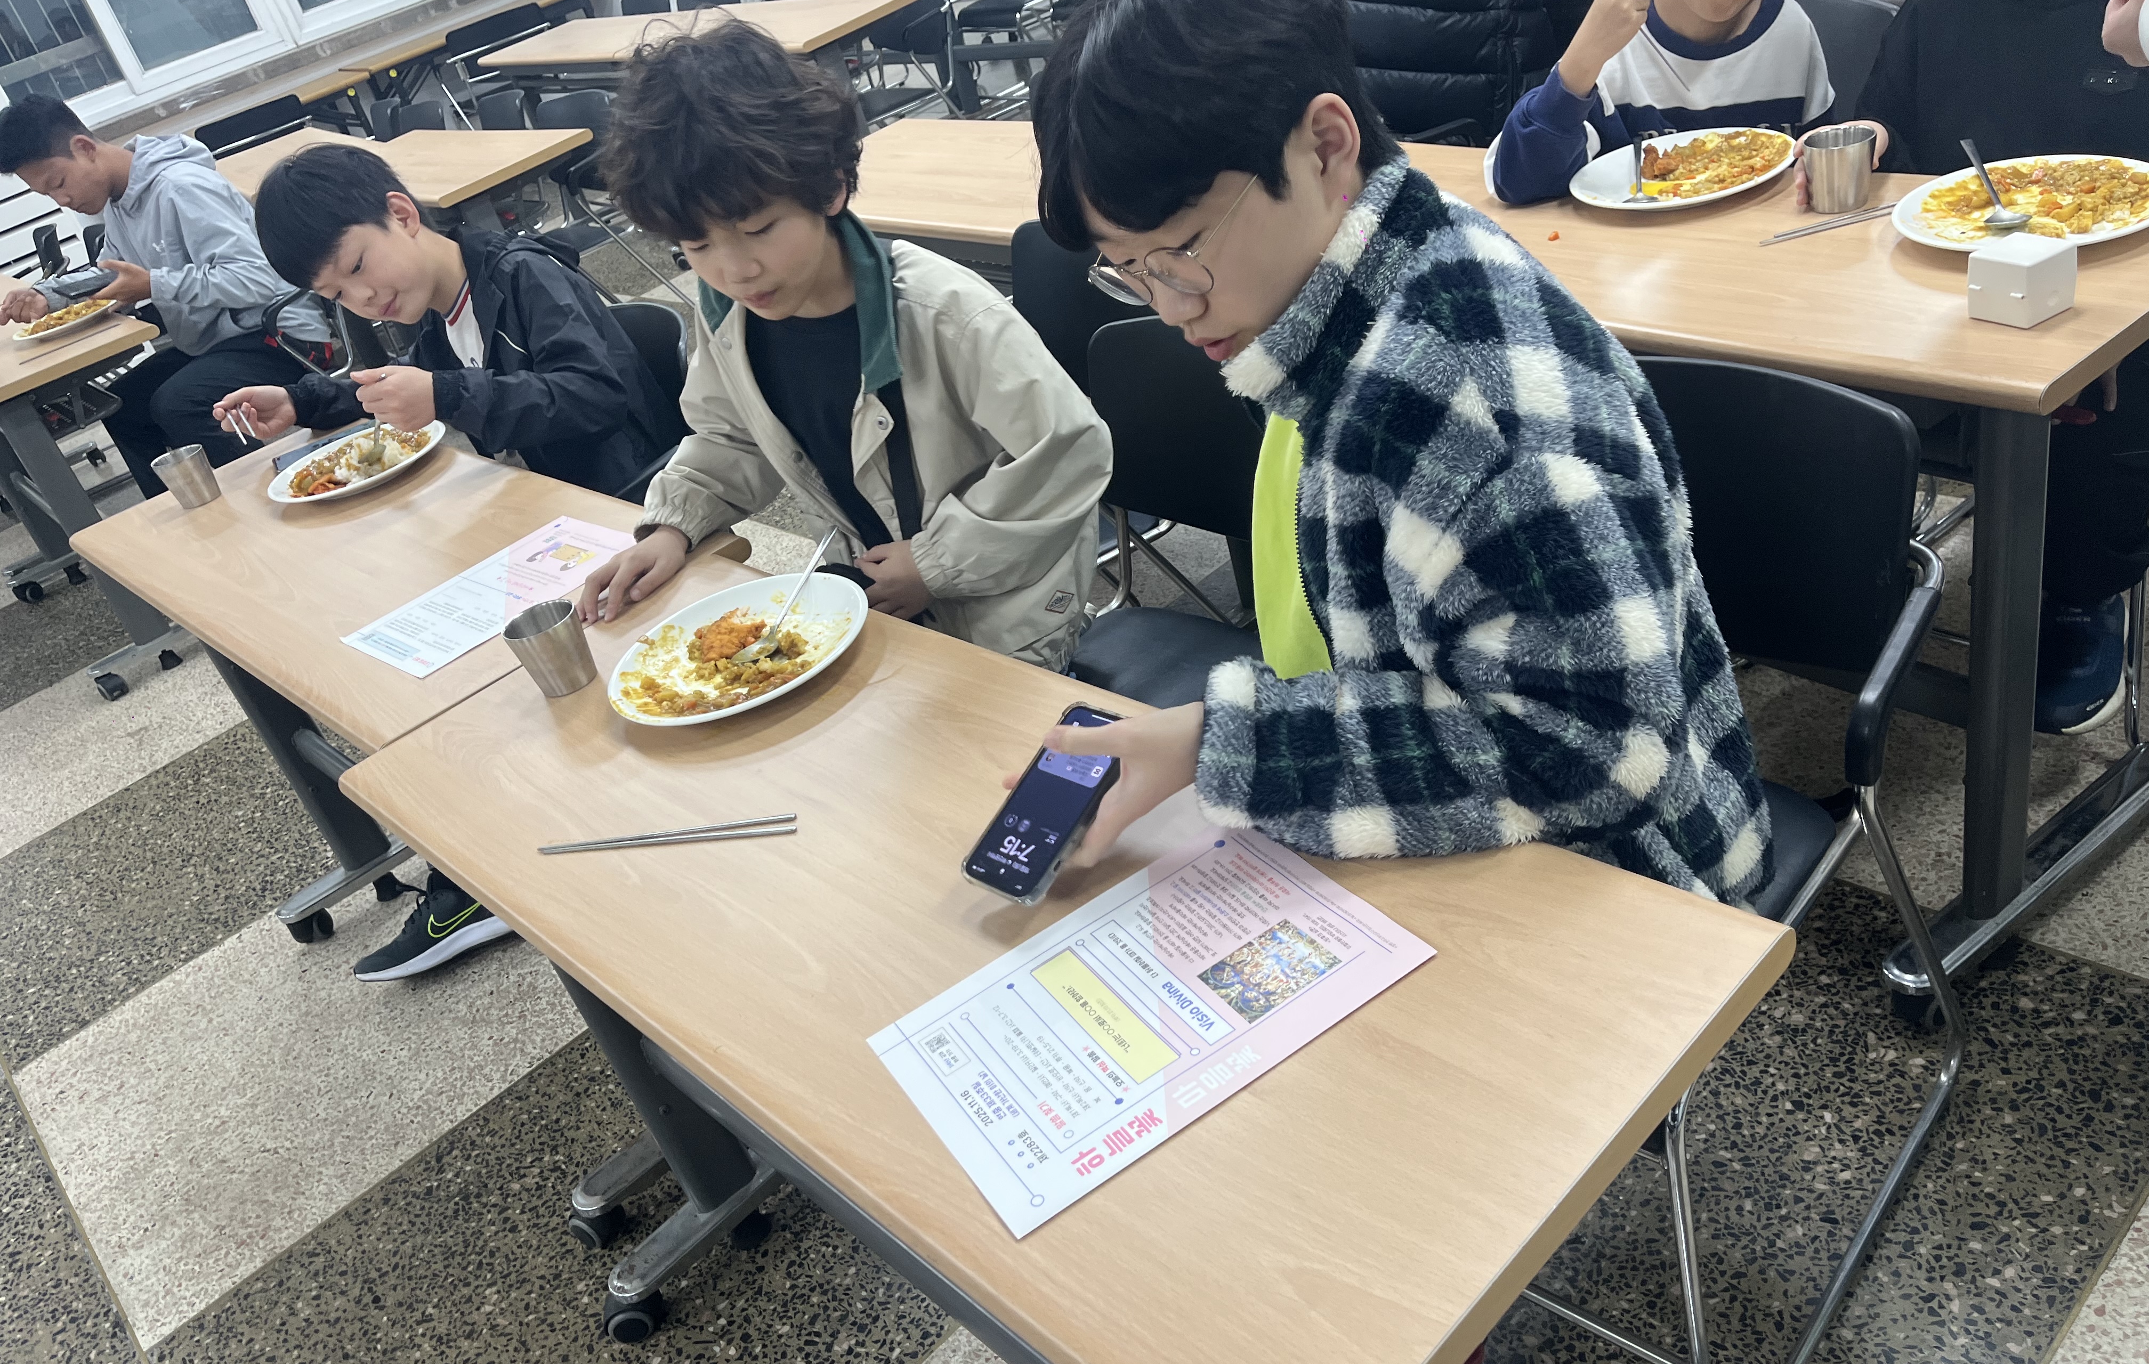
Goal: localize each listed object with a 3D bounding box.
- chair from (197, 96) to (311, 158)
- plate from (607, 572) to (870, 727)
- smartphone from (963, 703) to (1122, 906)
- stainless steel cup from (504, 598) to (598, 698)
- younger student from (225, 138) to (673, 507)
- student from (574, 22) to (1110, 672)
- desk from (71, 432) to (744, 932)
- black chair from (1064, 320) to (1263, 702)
[{"bbox_3d":[-3.184,-1.894,6.516,0.540,0.800,0.560,-37,36,-29],"label":"chair"},{"bbox_3d":[-0.307,-0.024,1.500,0.257,0.027,0.257,-13,32,8],"label":"plate"},{"bbox_3d":[-0.013,0.085,1.125,0.076,0.012,0.152,15,65,47],"label":"smartphone"},{"bbox_3d":[-0.500,-0.030,1.556,0.072,0.074,0.072,-13,32,8],"label":"stainless steel cup"},{"bbox_3d":[-0.885,-0.204,2.423,0.780,1.140,0.620,-32,34,-22],"label":"younger student"},{"bbox_3d":[-0.128,-0.061,1.686,0.530,1.250,0.620,15,44,41],"label":"student"},{"bbox_3d":[-0.865,0.118,2.279,1.210,0.720,0.490,18,46,44],"label":"desk"},{"bbox_3d":[0.166,0.033,1.848,0.560,0.800,0.540,-37,36,-29],"label":"black chair"}]

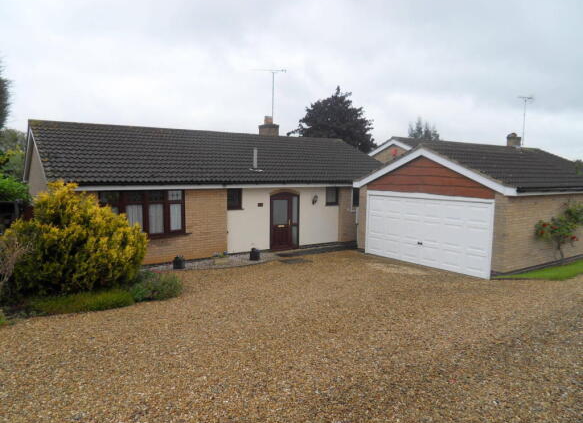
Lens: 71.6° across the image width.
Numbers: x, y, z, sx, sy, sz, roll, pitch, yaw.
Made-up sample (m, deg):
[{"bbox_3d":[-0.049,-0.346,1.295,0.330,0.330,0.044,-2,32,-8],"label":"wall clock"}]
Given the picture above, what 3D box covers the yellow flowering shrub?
[{"bbox_3d":[-4.569,0.508,8.750,2.650,2.400,2.500,-4,7,-36],"label":"yellow flowering shrub"}]

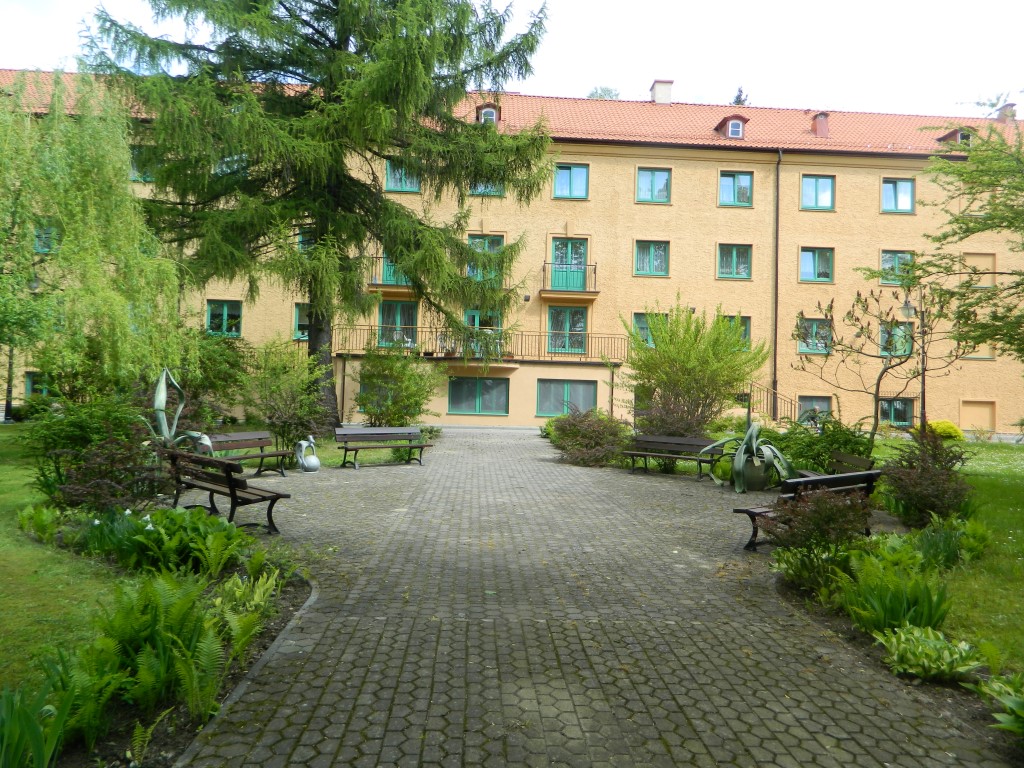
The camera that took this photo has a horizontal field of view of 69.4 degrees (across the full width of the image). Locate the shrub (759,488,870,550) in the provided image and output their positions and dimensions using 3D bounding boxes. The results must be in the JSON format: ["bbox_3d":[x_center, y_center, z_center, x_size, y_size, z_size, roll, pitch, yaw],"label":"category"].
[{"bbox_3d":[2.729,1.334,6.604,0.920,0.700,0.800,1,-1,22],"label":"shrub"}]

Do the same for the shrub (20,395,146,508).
[{"bbox_3d":[-5.844,0.866,10.108,1.550,1.362,1.450,2,-1,-30],"label":"shrub"}]

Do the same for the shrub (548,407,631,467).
[{"bbox_3d":[1.769,1.177,16.707,1.852,1.292,1.750,2,-1,6],"label":"shrub"}]

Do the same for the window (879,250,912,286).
[{"bbox_3d":[16.985,-5.109,32.600,1.460,1.480,0.130,2,-1,-3],"label":"window"}]

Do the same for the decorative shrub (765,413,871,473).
[{"bbox_3d":[6.104,1.283,14.605,1.850,1.281,1.650,1,-1,23],"label":"decorative shrub"}]

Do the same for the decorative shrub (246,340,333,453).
[{"bbox_3d":[-4.553,0.382,15.263,1.772,2.555,1.600,2,-1,-17],"label":"decorative shrub"}]

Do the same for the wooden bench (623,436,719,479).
[{"bbox_3d":[3.203,1.460,14.815,1.950,0.770,0.600,1,-1,42],"label":"wooden bench"}]

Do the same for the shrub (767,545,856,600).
[{"bbox_3d":[2.425,1.483,5.980,0.695,0.372,0.600,1,-1,22],"label":"shrub"}]

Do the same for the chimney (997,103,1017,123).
[{"bbox_3d":[26.719,-14.628,39.917,0.820,1.050,0.760,2,-1,-3],"label":"chimney"}]

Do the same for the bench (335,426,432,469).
[{"bbox_3d":[-2.612,1.302,15.221,1.950,0.770,0.600,2,-1,-40],"label":"bench"}]

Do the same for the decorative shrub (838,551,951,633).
[{"bbox_3d":[2.828,1.518,5.453,0.760,0.450,0.600,1,-1,28],"label":"decorative shrub"}]

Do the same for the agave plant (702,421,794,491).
[{"bbox_3d":[4.322,1.298,13.406,1.600,1.127,1.450,1,-1,18],"label":"agave plant"}]

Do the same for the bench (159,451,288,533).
[{"bbox_3d":[-3.223,1.179,8.186,0.642,0.775,2.015,2,-1,-44],"label":"bench"}]

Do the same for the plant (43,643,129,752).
[{"bbox_3d":[-1.898,1.376,3.302,0.330,0.420,0.340,2,-1,-30],"label":"plant"}]

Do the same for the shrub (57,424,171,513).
[{"bbox_3d":[-5.045,1.035,9.394,1.447,1.015,1.300,2,-1,-28],"label":"shrub"}]

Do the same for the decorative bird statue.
[{"bbox_3d":[-3.826,1.308,13.940,0.460,0.693,0.360,1,-1,24],"label":"decorative bird statue"}]

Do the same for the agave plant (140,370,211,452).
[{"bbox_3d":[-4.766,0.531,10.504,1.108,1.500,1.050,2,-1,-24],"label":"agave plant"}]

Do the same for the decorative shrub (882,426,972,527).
[{"bbox_3d":[5.692,1.226,10.107,1.080,1.270,1.000,1,-1,29],"label":"decorative shrub"}]

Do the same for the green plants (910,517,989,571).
[{"bbox_3d":[4.434,1.579,7.452,0.680,0.440,0.600,1,-1,31],"label":"green plants"}]

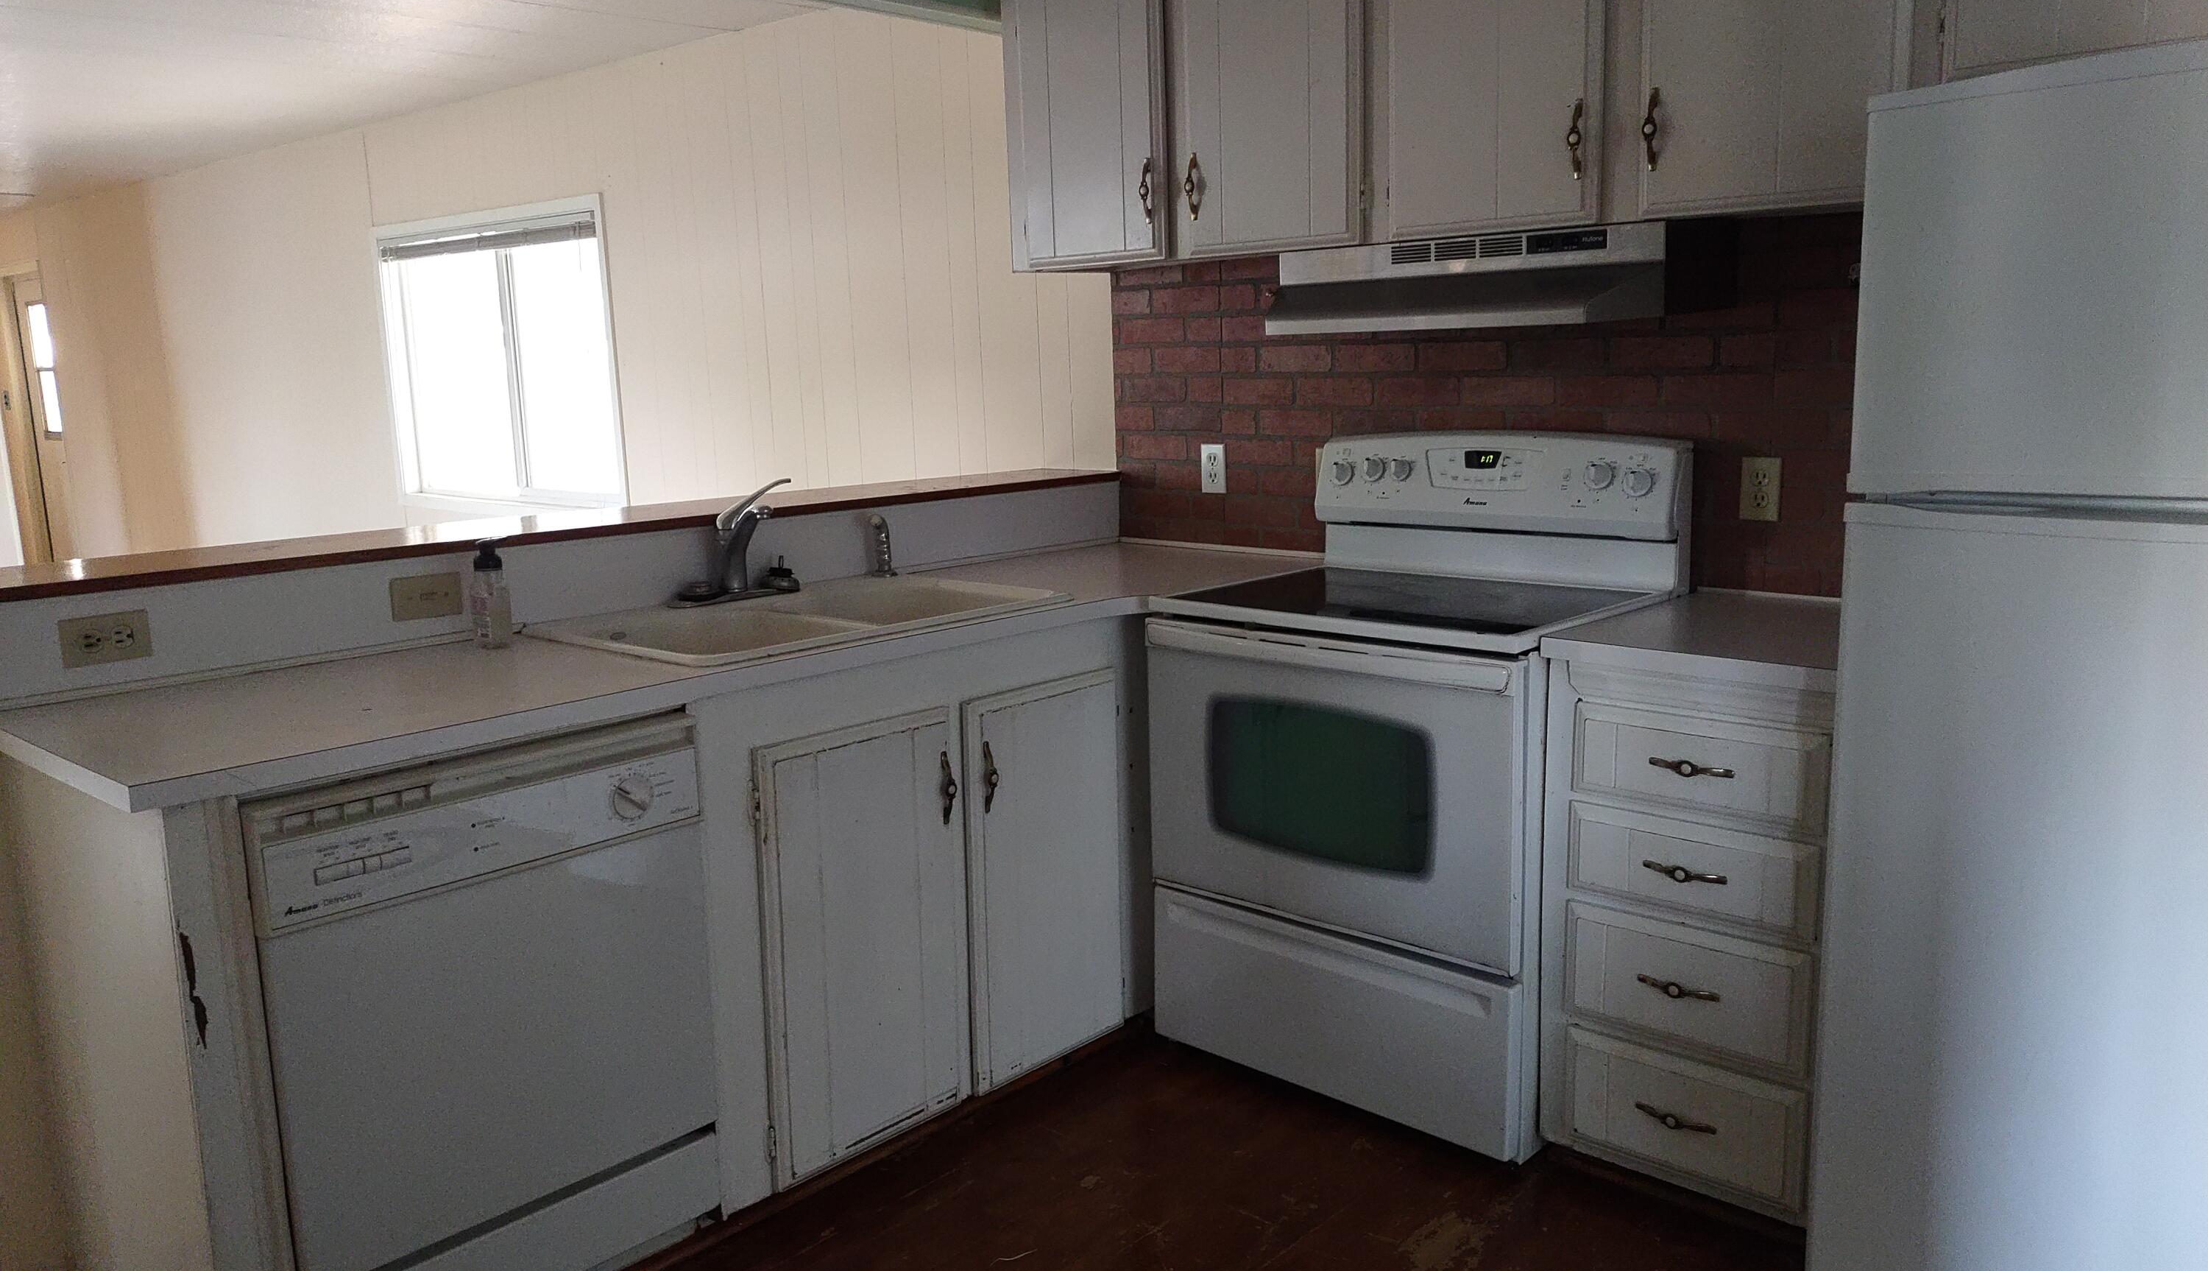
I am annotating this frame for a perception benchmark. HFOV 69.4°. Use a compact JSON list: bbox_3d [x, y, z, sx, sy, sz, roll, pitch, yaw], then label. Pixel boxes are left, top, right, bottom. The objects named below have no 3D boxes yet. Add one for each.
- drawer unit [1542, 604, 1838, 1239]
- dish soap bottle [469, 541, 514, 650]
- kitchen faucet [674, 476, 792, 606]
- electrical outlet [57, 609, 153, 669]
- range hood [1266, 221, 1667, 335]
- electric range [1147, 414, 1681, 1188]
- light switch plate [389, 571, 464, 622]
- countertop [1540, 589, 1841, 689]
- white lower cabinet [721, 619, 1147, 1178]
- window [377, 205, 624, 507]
[{"bbox_3d":[1.067,0.418,2.603,0.460,0.818,0.580,8,14,42],"label":"drawer unit"},{"bbox_3d":[-0.998,-0.069,2.585,0.066,0.172,0.062,0,10,6],"label":"dish soap bottle"},{"bbox_3d":[-0.628,-0.170,2.900,0.210,0.227,0.245,8,14,42],"label":"kitchen faucet"},{"bbox_3d":[-1.407,0.006,2.252,0.009,0.069,0.112,8,14,42],"label":"electrical outlet"},{"bbox_3d":[0.673,-0.631,2.882,0.762,0.160,0.428,8,14,42],"label":"range hood"},{"bbox_3d":[0.578,0.232,2.958,0.762,1.173,0.670,8,14,42],"label":"electric range"},{"bbox_3d":[-1.126,-0.063,2.656,0.010,0.070,0.116,8,13,42],"label":"light switch plate"},{"bbox_3d":[1.052,0.001,2.526,0.465,0.035,0.608,8,14,42],"label":"countertop"},{"bbox_3d":[-0.468,0.403,2.933,0.560,0.820,0.985,8,14,42],"label":"white lower cabinet"},{"bbox_3d":[-2.241,-0.992,5.883,1.730,1.090,0.100,8,14,42],"label":"window"}]

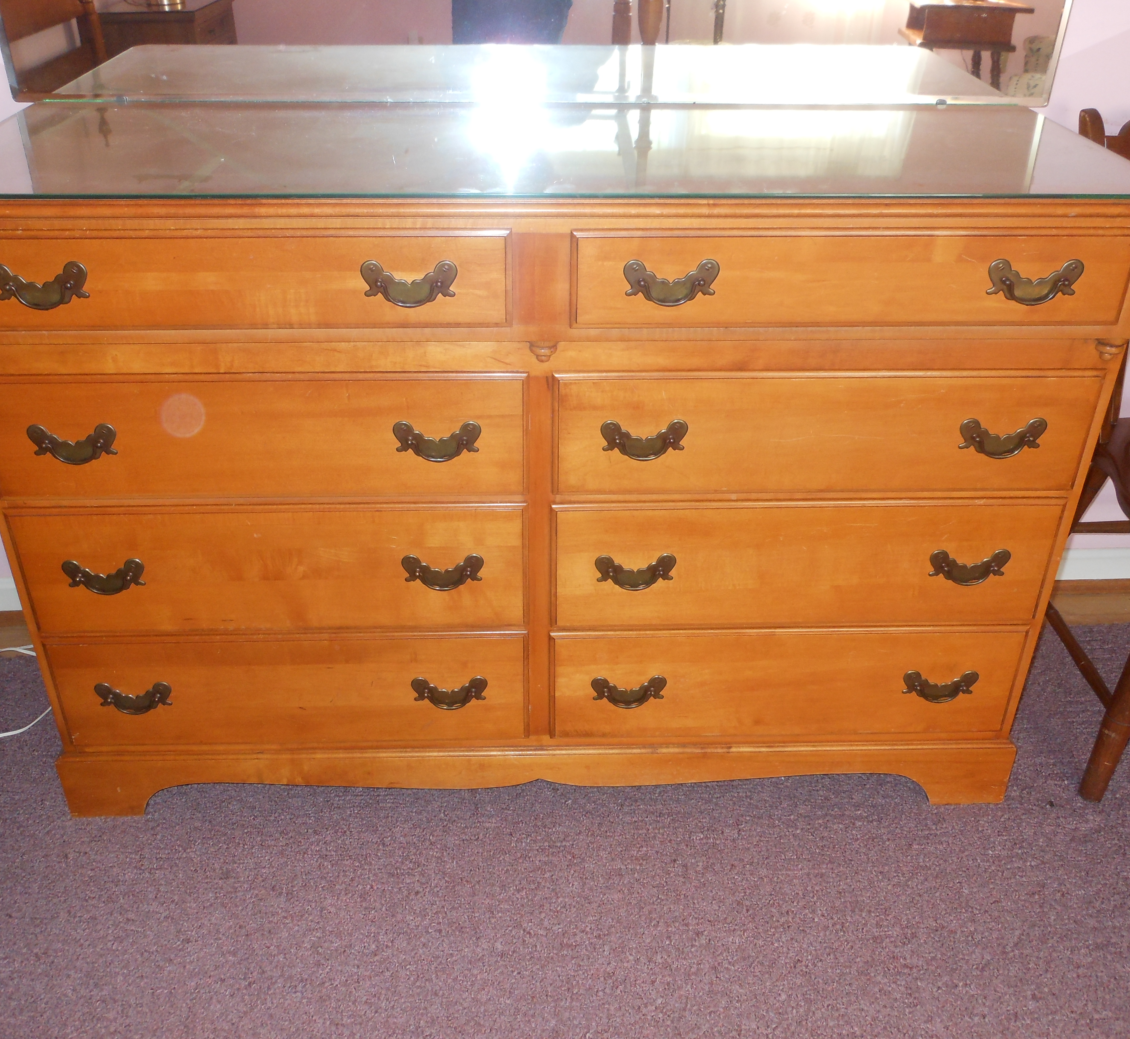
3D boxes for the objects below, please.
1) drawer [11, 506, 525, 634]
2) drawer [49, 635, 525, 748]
[{"bbox_3d":[-0.355,-0.032,1.515,0.616,0.186,0.400,0,33,-1],"label":"drawer"},{"bbox_3d":[-0.357,0.131,1.620,0.616,0.184,0.400,0,33,-1],"label":"drawer"}]

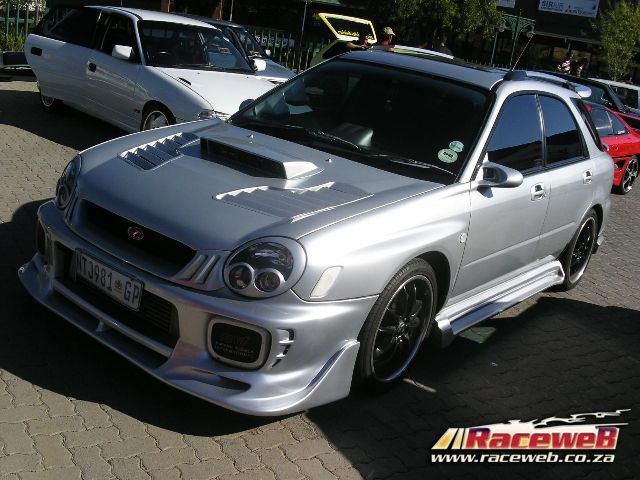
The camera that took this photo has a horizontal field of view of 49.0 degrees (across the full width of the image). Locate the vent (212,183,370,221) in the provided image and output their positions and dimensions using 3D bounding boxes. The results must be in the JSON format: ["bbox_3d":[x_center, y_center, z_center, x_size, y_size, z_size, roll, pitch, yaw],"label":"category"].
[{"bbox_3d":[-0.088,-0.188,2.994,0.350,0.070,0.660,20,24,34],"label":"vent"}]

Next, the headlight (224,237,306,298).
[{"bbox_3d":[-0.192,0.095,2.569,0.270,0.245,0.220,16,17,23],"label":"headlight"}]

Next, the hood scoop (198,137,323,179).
[{"bbox_3d":[-0.265,-0.389,3.332,0.540,0.105,0.380,20,19,34],"label":"hood scoop"}]

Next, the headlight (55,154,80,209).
[{"bbox_3d":[-1.147,-0.260,3.301,0.250,0.235,0.250,20,19,35],"label":"headlight"}]

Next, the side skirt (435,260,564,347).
[{"bbox_3d":[1.093,0.333,4.093,0.170,0.210,1.620,20,19,35],"label":"side skirt"}]

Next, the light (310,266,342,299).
[{"bbox_3d":[0.024,0.157,2.644,0.140,0.120,0.045,0,18,-31],"label":"light"}]

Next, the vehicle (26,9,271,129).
[{"bbox_3d":[-1.856,-1.942,8.354,1.710,1.410,4.100,-8,23,-44],"label":"vehicle"}]

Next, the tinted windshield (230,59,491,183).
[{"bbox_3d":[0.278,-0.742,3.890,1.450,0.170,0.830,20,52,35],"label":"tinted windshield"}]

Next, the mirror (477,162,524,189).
[{"bbox_3d":[0.886,-0.322,3.432,0.220,0.130,0.140,20,19,34],"label":"mirror"}]

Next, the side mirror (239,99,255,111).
[{"bbox_3d":[-0.447,-0.810,4.402,0.210,0.140,0.130,20,19,35],"label":"side mirror"}]

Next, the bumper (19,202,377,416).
[{"bbox_3d":[-0.661,0.220,3.098,1.770,0.480,0.640,20,19,35],"label":"bumper"}]

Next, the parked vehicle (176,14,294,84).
[{"bbox_3d":[-1.970,-2.950,11.650,1.690,1.400,4.250,-8,23,-44],"label":"parked vehicle"}]

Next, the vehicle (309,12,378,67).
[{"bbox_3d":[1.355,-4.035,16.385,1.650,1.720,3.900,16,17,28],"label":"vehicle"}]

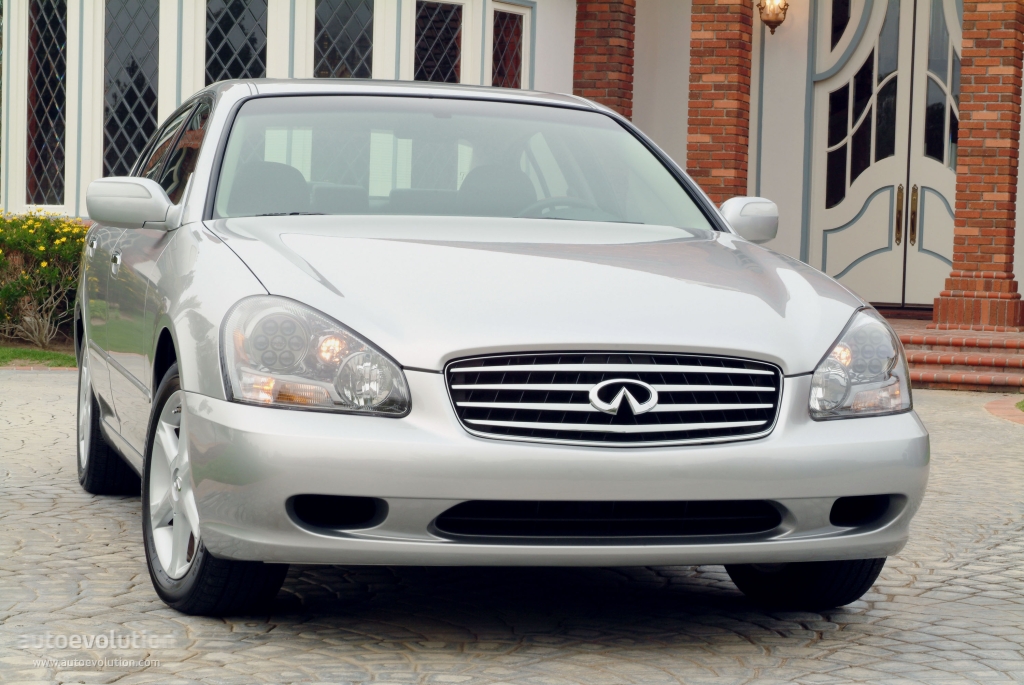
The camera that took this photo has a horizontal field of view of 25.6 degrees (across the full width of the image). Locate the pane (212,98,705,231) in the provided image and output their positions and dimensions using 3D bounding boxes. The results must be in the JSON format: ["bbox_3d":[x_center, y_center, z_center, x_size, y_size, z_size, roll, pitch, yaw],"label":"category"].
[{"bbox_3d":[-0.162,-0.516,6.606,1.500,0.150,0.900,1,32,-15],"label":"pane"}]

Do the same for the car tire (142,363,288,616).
[{"bbox_3d":[-0.745,0.361,5.702,0.235,0.675,0.675,0,2,-24],"label":"car tire"}]

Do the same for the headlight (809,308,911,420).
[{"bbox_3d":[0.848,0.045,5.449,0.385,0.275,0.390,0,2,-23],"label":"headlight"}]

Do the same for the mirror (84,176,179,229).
[{"bbox_3d":[-1.076,-0.397,6.398,0.260,0.155,0.190,1,2,-15],"label":"mirror"}]

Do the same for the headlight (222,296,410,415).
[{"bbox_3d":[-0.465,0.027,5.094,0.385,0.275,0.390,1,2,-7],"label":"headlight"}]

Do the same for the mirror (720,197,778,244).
[{"bbox_3d":[0.729,-0.372,6.886,0.260,0.155,0.190,1,2,-15],"label":"mirror"}]

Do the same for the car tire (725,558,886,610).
[{"bbox_3d":[0.775,0.382,6.112,0.235,0.675,0.675,0,2,-24],"label":"car tire"}]

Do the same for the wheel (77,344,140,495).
[{"bbox_3d":[-1.489,0.240,8.471,0.235,0.675,0.675,1,2,-15],"label":"wheel"}]

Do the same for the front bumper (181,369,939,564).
[{"bbox_3d":[0.183,0.290,5.290,1.830,0.480,0.600,1,2,-15],"label":"front bumper"}]

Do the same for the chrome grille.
[{"bbox_3d":[0.247,0.127,5.062,0.815,0.215,0.110,1,2,-15],"label":"chrome grille"}]

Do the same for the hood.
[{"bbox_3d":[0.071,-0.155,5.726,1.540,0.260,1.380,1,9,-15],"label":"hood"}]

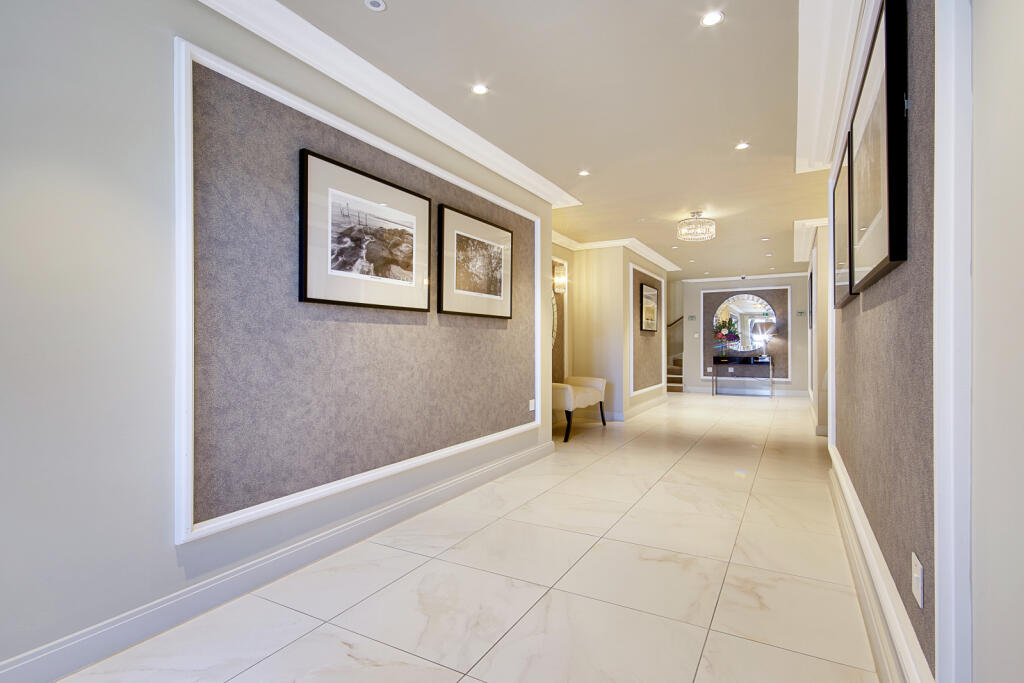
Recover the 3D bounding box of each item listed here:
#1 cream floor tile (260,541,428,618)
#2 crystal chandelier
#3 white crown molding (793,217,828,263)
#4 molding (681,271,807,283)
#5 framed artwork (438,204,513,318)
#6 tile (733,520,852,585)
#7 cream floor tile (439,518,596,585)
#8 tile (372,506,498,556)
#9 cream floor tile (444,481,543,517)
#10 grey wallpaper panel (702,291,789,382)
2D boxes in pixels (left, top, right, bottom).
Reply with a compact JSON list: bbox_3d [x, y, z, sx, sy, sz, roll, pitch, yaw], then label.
[{"bbox_3d":[-0.734,1.049,2.043,0.451,0.010,0.586,0,0,29],"label":"cream floor tile"},{"bbox_3d":[1.875,-1.170,4.620,0.360,0.270,0.360,1,0,29],"label":"crystal chandelier"},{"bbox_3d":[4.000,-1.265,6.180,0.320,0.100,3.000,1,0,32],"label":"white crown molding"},{"bbox_3d":[4.436,-1.234,8.803,2.188,0.080,0.080,0,0,29],"label":"molding"},{"bbox_3d":[-0.230,-0.528,3.293,0.035,0.701,0.899,0,0,29],"label":"framed artwork"},{"bbox_3d":[1.403,1.058,2.308,0.480,0.010,0.600,1,0,29],"label":"tile"},{"bbox_3d":[0.057,1.044,2.298,0.600,0.010,0.600,1,0,29],"label":"cream floor tile"},{"bbox_3d":[-0.399,1.038,2.516,0.410,0.010,0.600,1,0,29],"label":"tile"},{"bbox_3d":[-0.108,1.050,3.035,0.443,0.010,0.586,0,0,29],"label":"cream floor tile"},{"bbox_3d":[4.507,-0.128,8.807,1.523,1.761,0.020,0,0,29],"label":"grey wallpaper panel"}]

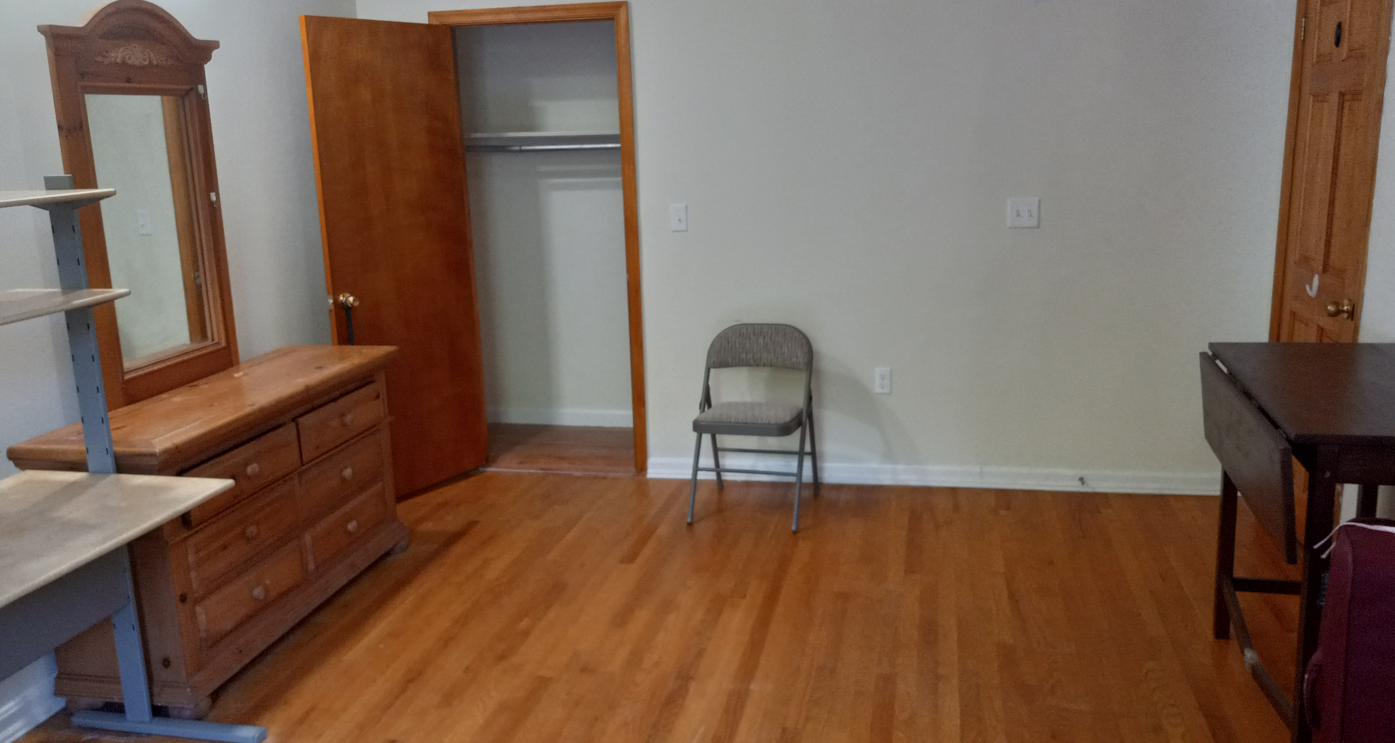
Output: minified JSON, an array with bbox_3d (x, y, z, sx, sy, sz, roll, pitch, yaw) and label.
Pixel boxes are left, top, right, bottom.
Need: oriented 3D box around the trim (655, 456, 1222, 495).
[{"bbox_3d":[0.993,0.455,4.669,2.484,0.092,0.020,1,13,11],"label":"trim"}]

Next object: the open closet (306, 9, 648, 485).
[{"bbox_3d":[-0.758,-0.529,4.822,1.033,2.050,1.580,1,13,11],"label":"open closet"}]

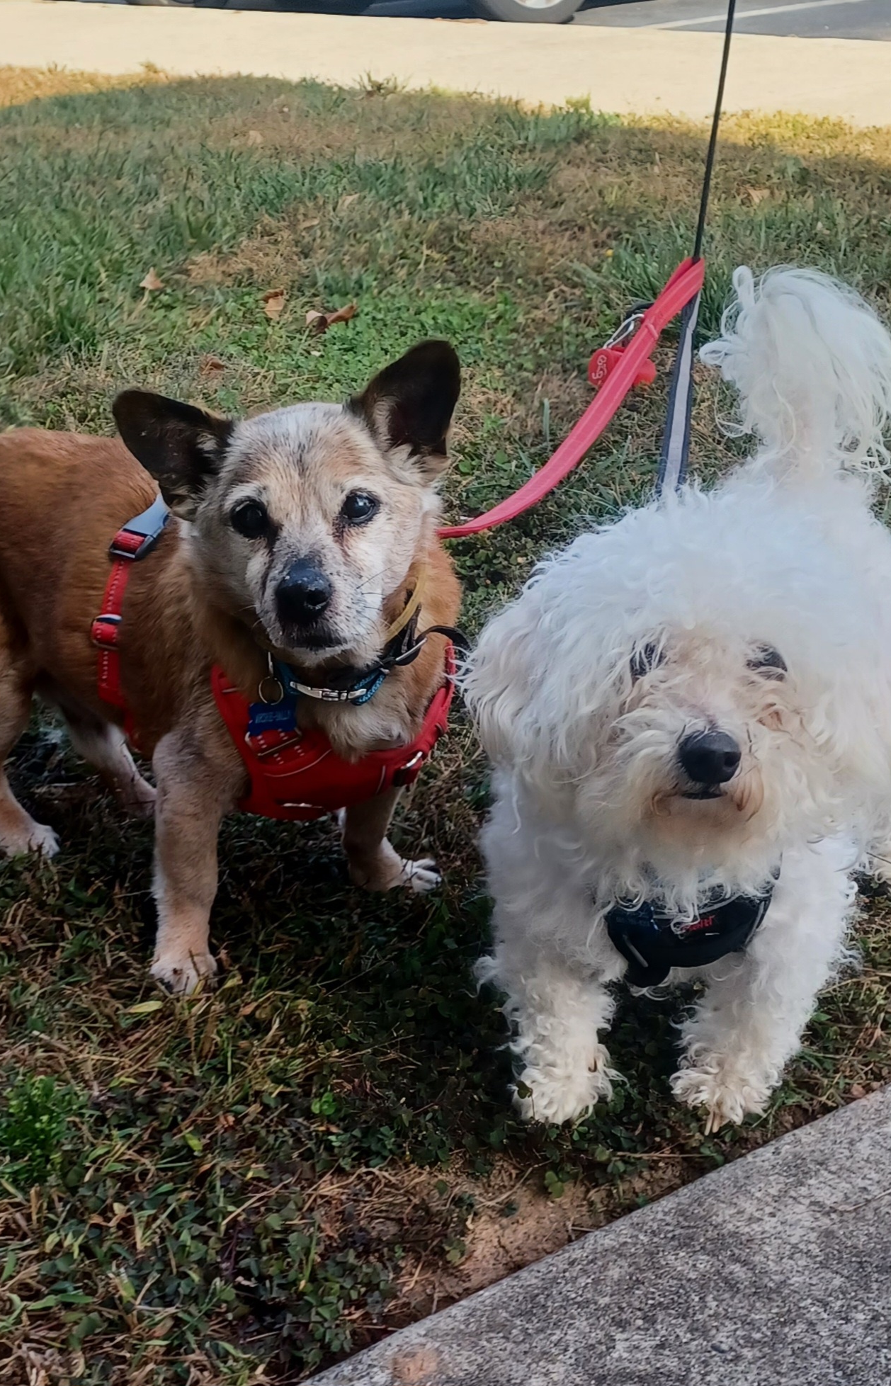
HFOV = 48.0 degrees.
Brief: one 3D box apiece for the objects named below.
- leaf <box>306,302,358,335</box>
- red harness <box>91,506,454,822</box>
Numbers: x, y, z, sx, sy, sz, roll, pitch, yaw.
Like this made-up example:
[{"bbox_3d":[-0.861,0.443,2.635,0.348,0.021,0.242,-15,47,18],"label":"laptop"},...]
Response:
[{"bbox_3d":[-0.192,-0.631,1.689,0.085,0.035,0.050,-15,42,-17],"label":"leaf"},{"bbox_3d":[-0.114,-0.027,0.653,0.175,0.185,0.175,-20,44,-23],"label":"red harness"}]

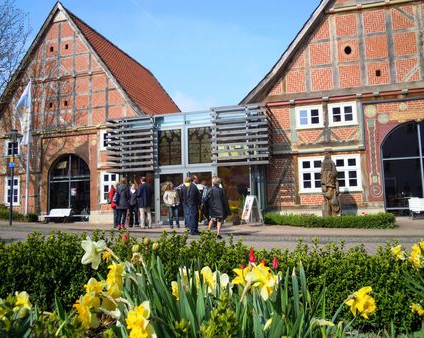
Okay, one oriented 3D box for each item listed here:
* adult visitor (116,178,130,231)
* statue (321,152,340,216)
[{"bbox_3d":[-3.035,1.187,12.350,0.470,1.700,0.350,-4,-6,27],"label":"adult visitor"},{"bbox_3d":[4.067,0.642,12.500,0.600,2.400,0.580,-3,-5,15],"label":"statue"}]

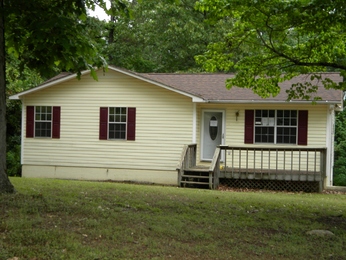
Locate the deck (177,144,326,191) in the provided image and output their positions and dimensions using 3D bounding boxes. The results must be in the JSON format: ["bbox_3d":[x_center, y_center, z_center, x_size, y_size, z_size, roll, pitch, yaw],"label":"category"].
[{"bbox_3d":[2.891,1.346,19.997,4.919,1.525,3.081,1,0,14],"label":"deck"}]

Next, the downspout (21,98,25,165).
[{"bbox_3d":[-6.277,0.076,23.355,0.111,2.727,0.101,1,0,14],"label":"downspout"}]

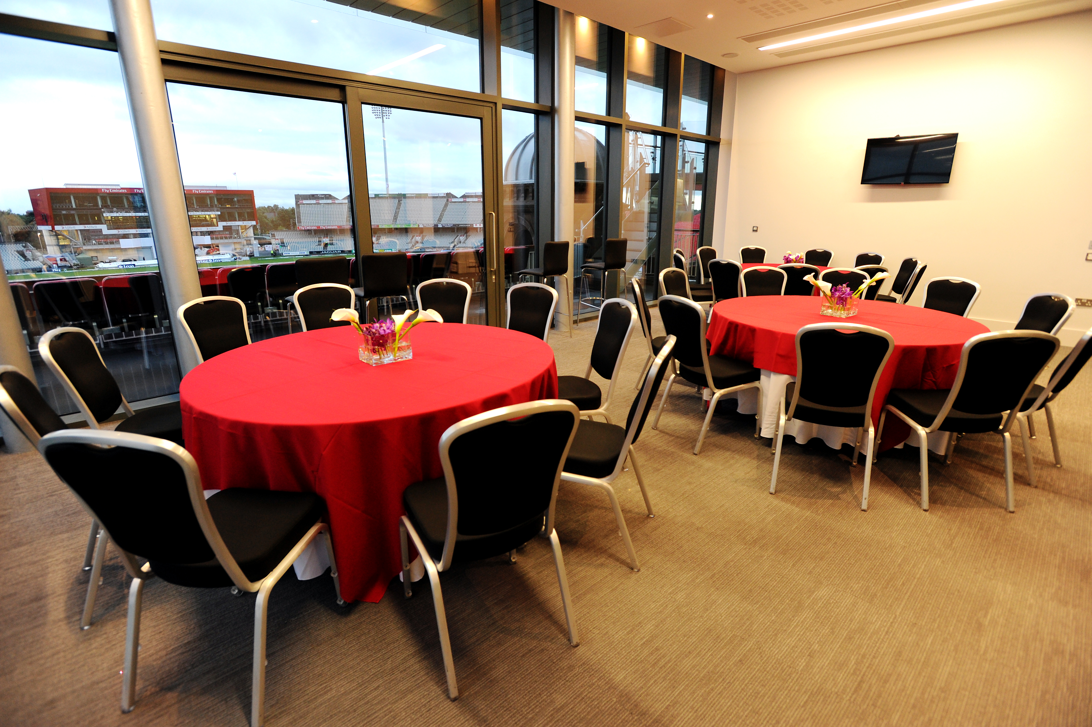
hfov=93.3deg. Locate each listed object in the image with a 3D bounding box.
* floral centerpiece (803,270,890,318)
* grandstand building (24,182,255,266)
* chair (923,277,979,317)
[{"bbox_3d":[2.063,-0.487,3.584,0.250,0.300,0.500,-12,21,-35],"label":"floral centerpiece"},{"bbox_3d":[-95.767,-34.628,126.826,41.816,16.791,18.000,-16,23,-42],"label":"grandstand building"},{"bbox_3d":[3.147,-0.241,4.283,0.560,0.930,0.460,-9,19,-27],"label":"chair"}]

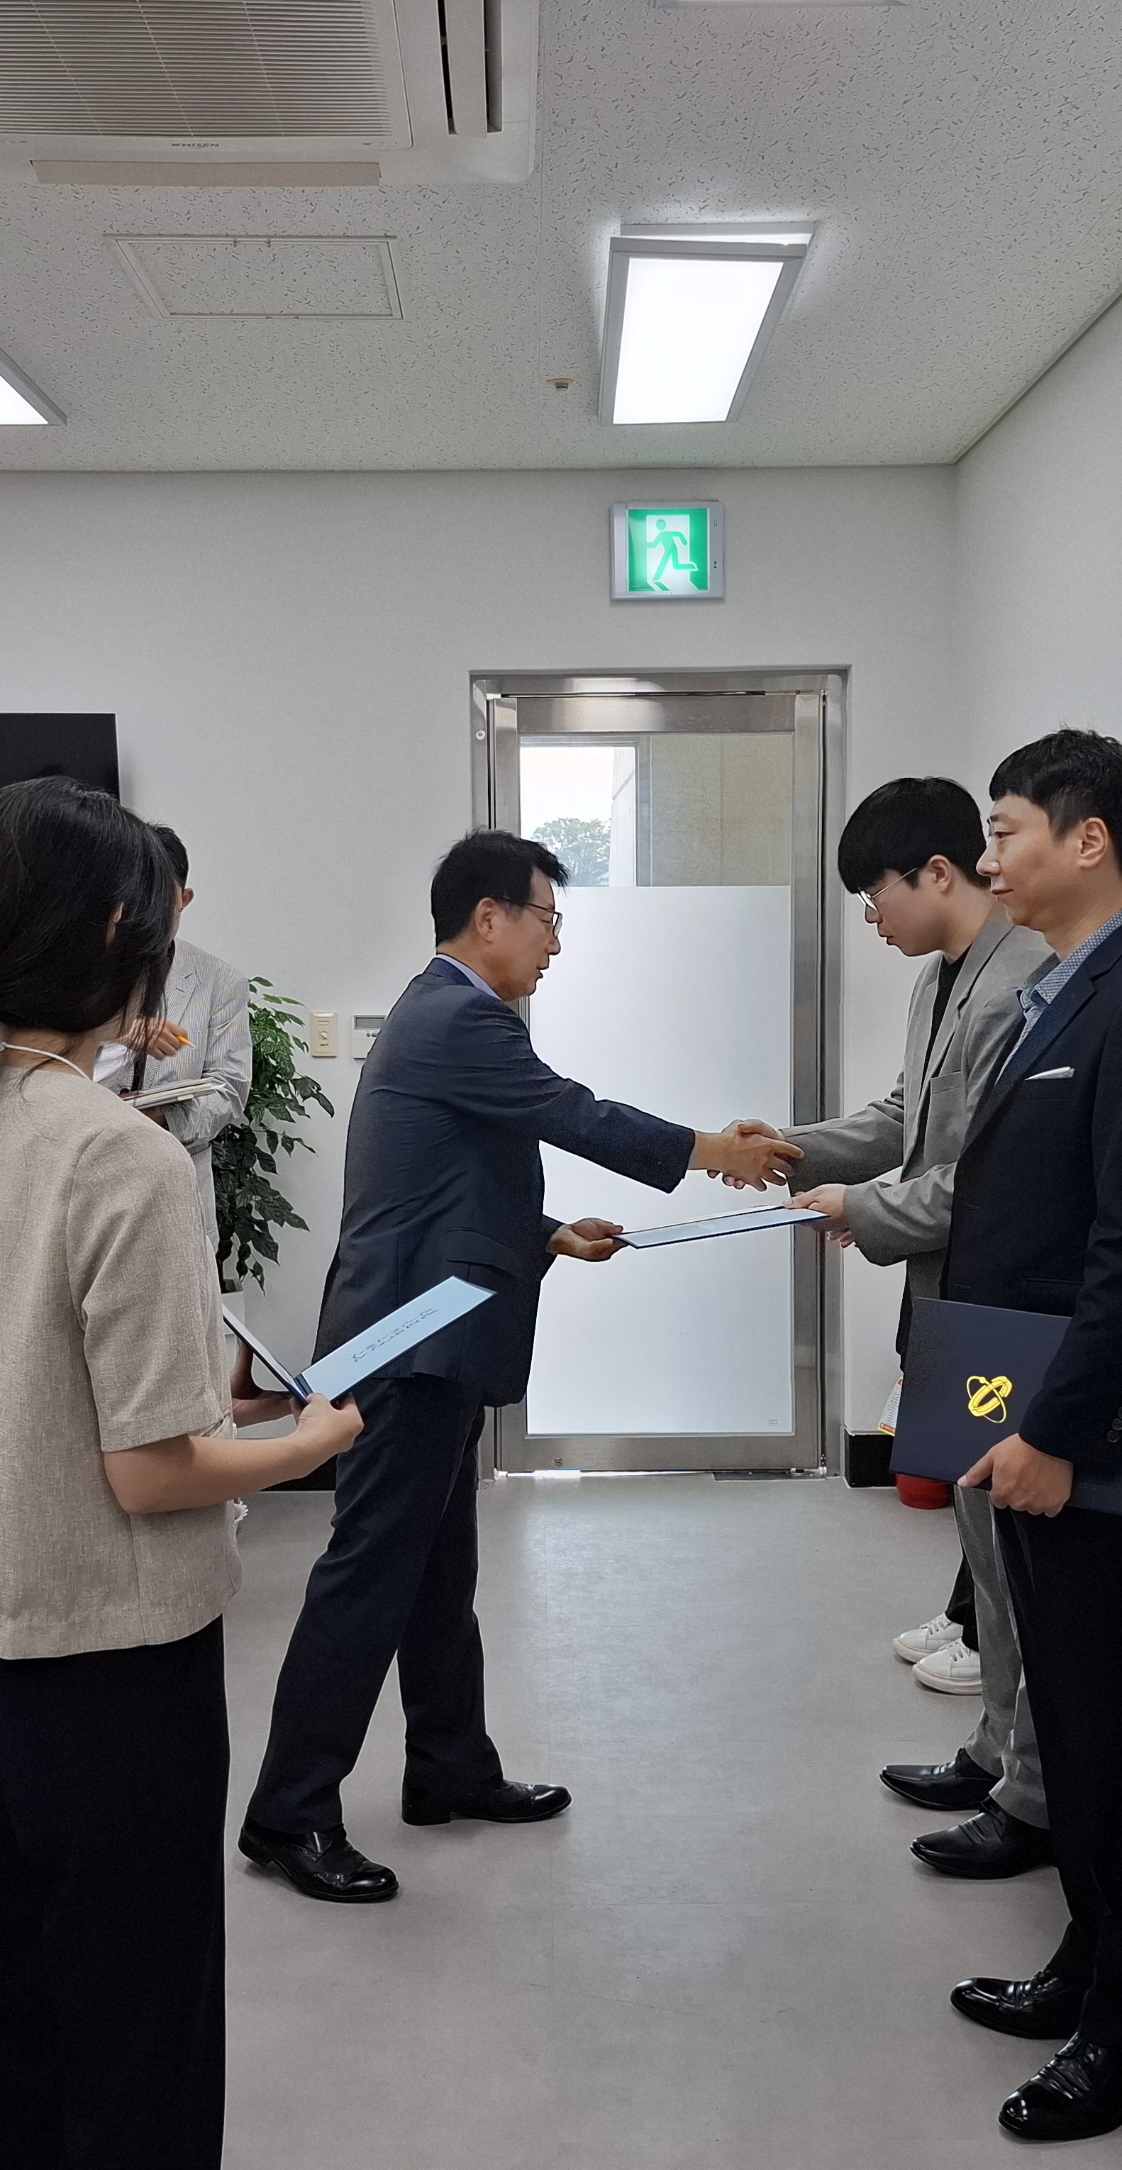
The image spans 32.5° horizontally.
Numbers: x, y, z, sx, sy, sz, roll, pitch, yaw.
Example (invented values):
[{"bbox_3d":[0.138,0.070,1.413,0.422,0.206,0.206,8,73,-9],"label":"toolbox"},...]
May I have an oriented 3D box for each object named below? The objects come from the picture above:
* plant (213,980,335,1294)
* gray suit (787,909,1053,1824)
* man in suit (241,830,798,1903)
[{"bbox_3d":[-0.923,0.375,4.664,0.680,1.460,0.620,0,5,-1],"label":"plant"},{"bbox_3d":[0.599,0.441,3.054,0.480,1.430,0.500,-1,5,-6],"label":"gray suit"},{"bbox_3d":[-0.072,0.419,3.080,0.900,1.648,0.520,0,5,-1],"label":"man in suit"}]

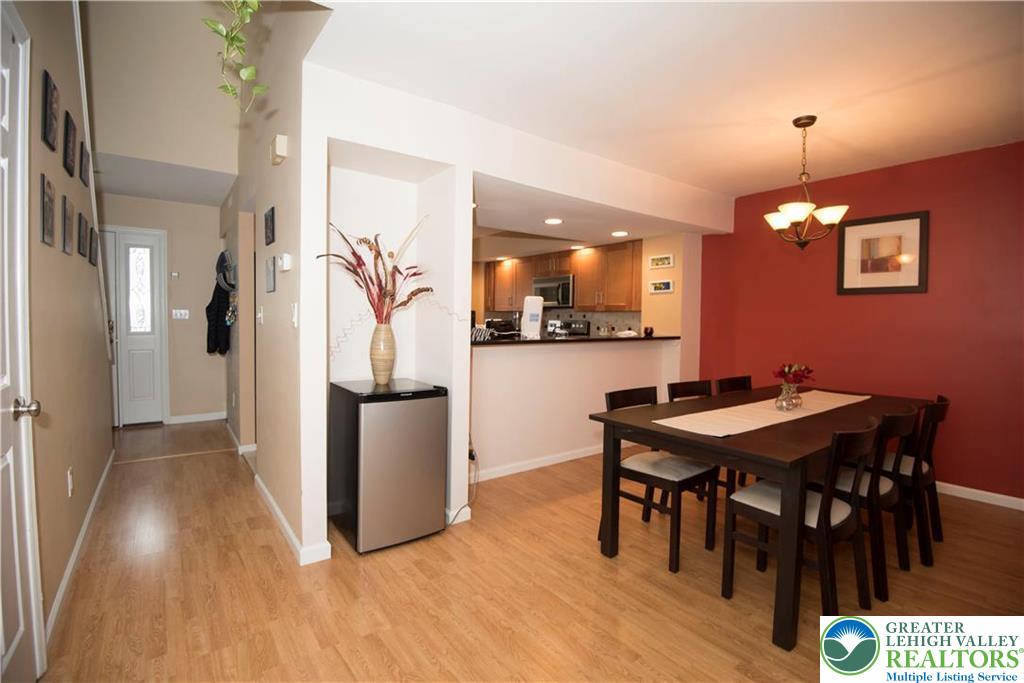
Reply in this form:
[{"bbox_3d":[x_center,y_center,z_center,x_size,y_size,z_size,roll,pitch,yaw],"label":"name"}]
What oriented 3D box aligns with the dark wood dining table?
[{"bbox_3d":[1.589,0.755,2.698,2.300,0.743,0.919,-2,4,-38],"label":"dark wood dining table"}]

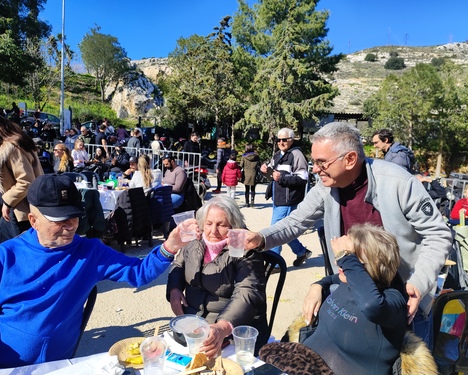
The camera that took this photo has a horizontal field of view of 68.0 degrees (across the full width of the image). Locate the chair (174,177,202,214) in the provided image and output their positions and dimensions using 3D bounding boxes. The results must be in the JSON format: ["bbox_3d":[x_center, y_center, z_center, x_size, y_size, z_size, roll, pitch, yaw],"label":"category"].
[{"bbox_3d":[-0.878,0.278,6.163,0.540,0.860,0.480,3,6,-6],"label":"chair"}]

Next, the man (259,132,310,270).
[{"bbox_3d":[0.644,0.132,4.250,0.500,1.730,0.540,-2,9,-41],"label":"man"}]

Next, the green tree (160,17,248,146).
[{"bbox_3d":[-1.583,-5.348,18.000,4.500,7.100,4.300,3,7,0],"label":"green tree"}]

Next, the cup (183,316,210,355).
[{"bbox_3d":[-0.108,0.449,1.010,0.077,0.092,0.077,3,6,0],"label":"cup"}]

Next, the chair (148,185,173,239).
[{"bbox_3d":[-1.148,0.346,5.380,0.540,0.820,0.560,0,7,-24],"label":"chair"}]

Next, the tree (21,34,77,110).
[{"bbox_3d":[-12.306,-7.629,23.000,3.500,5.100,3.400,0,7,-30],"label":"tree"}]

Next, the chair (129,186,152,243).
[{"bbox_3d":[-1.433,0.360,5.120,0.540,0.850,0.460,8,8,41],"label":"chair"}]

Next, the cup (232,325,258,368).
[{"bbox_3d":[0.035,0.489,1.070,0.081,0.109,0.081,3,7,0],"label":"cup"}]

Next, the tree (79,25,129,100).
[{"bbox_3d":[-11.669,-11.043,31.000,4.600,6.800,4.400,3,7,0],"label":"tree"}]

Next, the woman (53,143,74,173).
[{"bbox_3d":[-3.433,-0.197,6.900,0.720,1.260,0.500,2,7,-12],"label":"woman"}]

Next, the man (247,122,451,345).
[{"bbox_3d":[0.472,0.493,1.484,0.620,1.520,0.750,9,8,44],"label":"man"}]

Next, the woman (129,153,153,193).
[{"bbox_3d":[-1.508,0.096,5.596,0.500,1.250,0.720,-2,7,-40],"label":"woman"}]

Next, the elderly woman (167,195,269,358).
[{"bbox_3d":[-0.136,0.617,1.600,0.520,1.180,0.720,6,6,22],"label":"elderly woman"}]

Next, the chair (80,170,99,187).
[{"bbox_3d":[-2.542,0.175,6.100,0.540,0.820,0.560,3,7,0],"label":"chair"}]

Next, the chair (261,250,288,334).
[{"bbox_3d":[-0.085,0.770,1.706,0.470,0.860,0.540,6,6,27],"label":"chair"}]

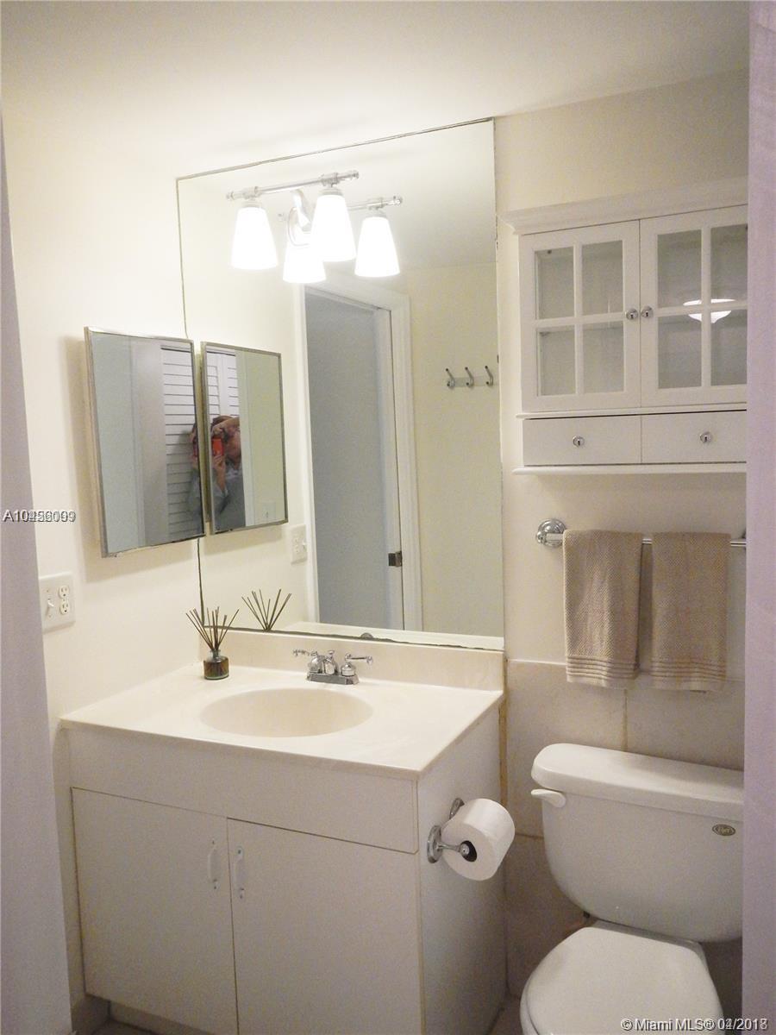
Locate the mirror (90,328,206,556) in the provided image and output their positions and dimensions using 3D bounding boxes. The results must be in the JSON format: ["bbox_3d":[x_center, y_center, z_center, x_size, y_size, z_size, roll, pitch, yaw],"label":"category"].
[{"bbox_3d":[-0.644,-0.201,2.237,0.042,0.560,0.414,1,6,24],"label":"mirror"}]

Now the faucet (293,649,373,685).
[{"bbox_3d":[-0.159,0.402,2.220,0.238,0.081,0.109,1,6,24],"label":"faucet"}]

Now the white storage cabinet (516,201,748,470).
[{"bbox_3d":[0.557,-0.386,1.819,0.567,0.576,0.178,1,6,24],"label":"white storage cabinet"}]

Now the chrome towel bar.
[{"bbox_3d":[0.593,0.046,1.903,0.520,0.067,0.081,1,6,24],"label":"chrome towel bar"}]

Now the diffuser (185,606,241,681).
[{"bbox_3d":[-0.481,0.343,2.325,0.148,0.200,0.148,-2,5,0],"label":"diffuser"}]

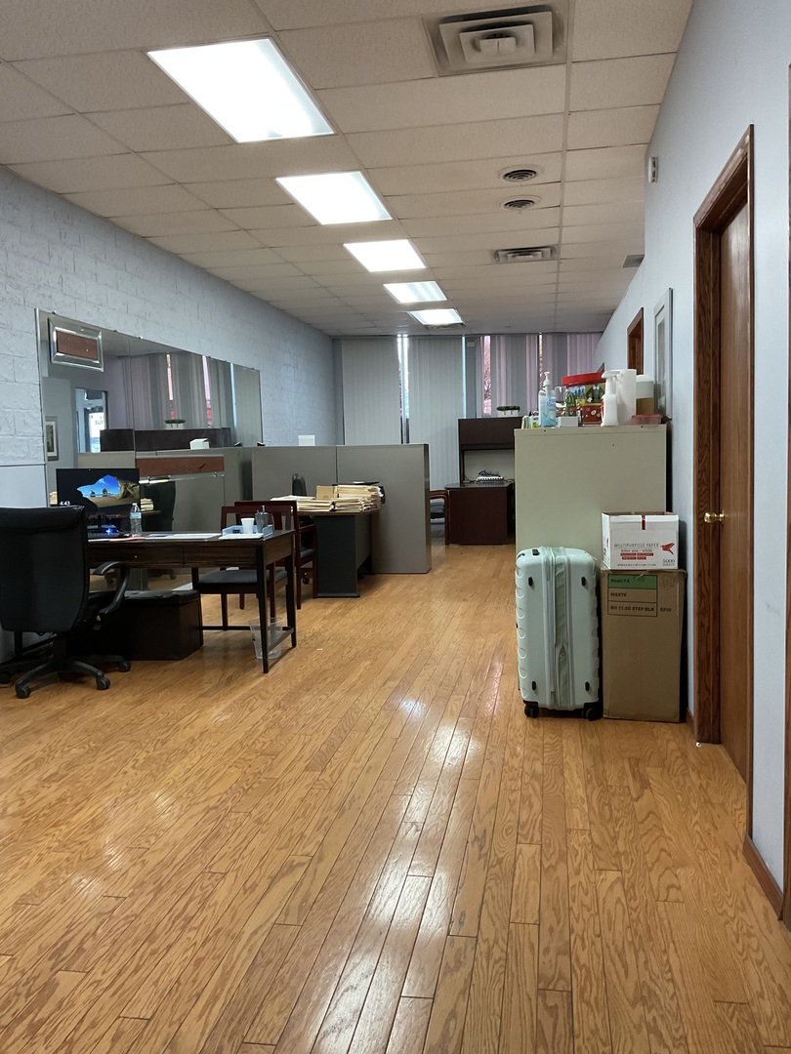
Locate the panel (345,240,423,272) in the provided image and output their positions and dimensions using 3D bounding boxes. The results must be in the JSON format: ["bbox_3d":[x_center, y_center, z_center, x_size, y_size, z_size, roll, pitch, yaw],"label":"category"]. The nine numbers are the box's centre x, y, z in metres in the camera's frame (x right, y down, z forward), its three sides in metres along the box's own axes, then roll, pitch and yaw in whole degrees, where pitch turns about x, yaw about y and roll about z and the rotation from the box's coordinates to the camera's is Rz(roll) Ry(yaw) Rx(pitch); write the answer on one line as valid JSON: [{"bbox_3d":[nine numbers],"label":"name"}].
[{"bbox_3d":[-0.067,-2.449,8.012,0.575,0.050,1.180,-1,5,10],"label":"panel"}]

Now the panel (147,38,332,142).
[{"bbox_3d":[-0.711,-2.170,4.409,0.590,0.060,1.190,-1,5,10],"label":"panel"}]

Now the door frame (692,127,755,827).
[{"bbox_3d":[1.178,-0.133,3.051,0.140,2.110,1.020,-1,5,10],"label":"door frame"}]

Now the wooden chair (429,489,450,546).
[{"bbox_3d":[0.445,-0.190,12.064,0.600,0.820,0.600,-1,5,10],"label":"wooden chair"}]

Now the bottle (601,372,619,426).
[{"bbox_3d":[1.068,-0.636,4.385,0.100,0.275,0.070,-1,5,10],"label":"bottle"}]

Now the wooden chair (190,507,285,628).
[{"bbox_3d":[-1.020,0.317,6.000,0.540,0.880,0.600,-1,5,10],"label":"wooden chair"}]

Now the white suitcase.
[{"bbox_3d":[0.767,0.483,4.189,0.365,0.745,0.490,-1,5,10],"label":"white suitcase"}]

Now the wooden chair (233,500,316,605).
[{"bbox_3d":[-0.981,0.207,7.389,0.540,0.880,0.610,-1,5,10],"label":"wooden chair"}]

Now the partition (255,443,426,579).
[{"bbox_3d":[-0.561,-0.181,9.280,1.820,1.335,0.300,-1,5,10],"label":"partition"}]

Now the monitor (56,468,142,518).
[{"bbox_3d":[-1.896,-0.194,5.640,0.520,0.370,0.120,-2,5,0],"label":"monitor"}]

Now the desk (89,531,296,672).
[{"bbox_3d":[-1.443,0.432,5.455,1.550,0.745,0.710,-1,5,10],"label":"desk"}]

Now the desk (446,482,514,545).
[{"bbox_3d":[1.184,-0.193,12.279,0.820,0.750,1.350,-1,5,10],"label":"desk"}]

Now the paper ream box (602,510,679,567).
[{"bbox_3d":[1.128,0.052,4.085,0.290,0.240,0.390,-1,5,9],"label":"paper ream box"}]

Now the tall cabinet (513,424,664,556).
[{"bbox_3d":[1.010,0.149,4.623,0.730,1.324,0.450,-1,5,10],"label":"tall cabinet"}]

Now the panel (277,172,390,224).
[{"bbox_3d":[-0.395,-2.295,6.213,0.575,0.050,1.180,-1,5,10],"label":"panel"}]

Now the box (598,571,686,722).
[{"bbox_3d":[1.116,0.509,4.075,0.350,0.670,0.400,-1,5,10],"label":"box"}]

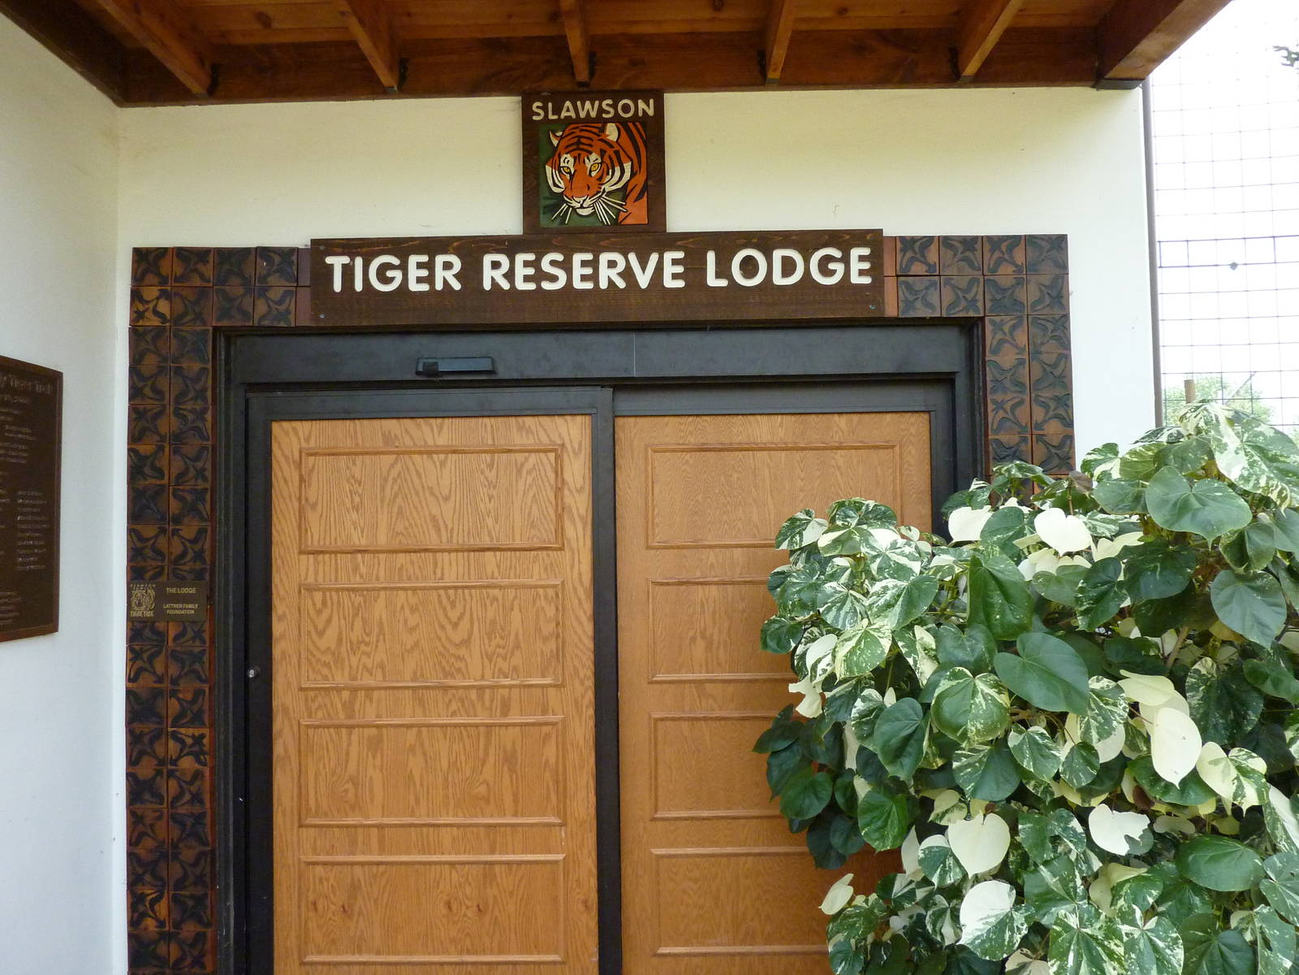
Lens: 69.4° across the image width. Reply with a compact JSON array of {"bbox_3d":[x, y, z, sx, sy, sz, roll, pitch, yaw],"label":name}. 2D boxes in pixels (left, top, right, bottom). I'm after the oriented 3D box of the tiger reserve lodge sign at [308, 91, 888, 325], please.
[{"bbox_3d":[-0.173,-0.901,3.031,1.833,0.748,0.042,-1,-2,1],"label":"tiger reserve lodge sign"}]

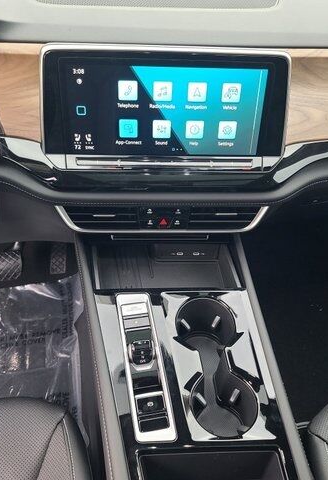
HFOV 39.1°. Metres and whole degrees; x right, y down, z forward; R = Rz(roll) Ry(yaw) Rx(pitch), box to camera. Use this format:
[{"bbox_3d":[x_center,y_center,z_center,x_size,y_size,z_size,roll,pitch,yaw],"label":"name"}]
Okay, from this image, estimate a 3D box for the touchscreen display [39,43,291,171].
[{"bbox_3d":[0.003,-0.187,0.671,0.339,0.172,0.030,0,31,-3],"label":"touchscreen display"}]

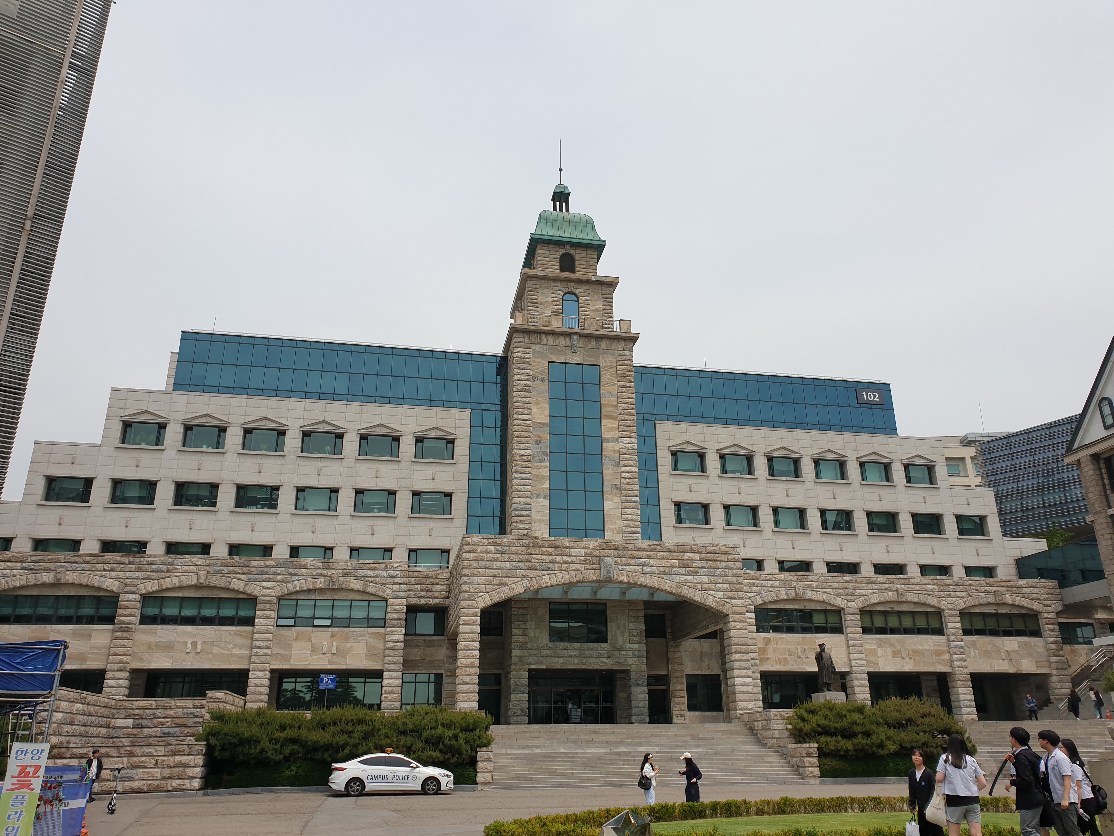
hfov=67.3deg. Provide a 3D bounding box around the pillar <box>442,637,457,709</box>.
[{"bbox_3d":[-6.175,15.691,50.017,0.940,4.700,0.750,3,-21,-10],"label":"pillar"}]

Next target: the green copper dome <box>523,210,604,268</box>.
[{"bbox_3d":[0.289,-13.121,61.903,5.400,3.550,5.400,3,-20,-11],"label":"green copper dome"}]

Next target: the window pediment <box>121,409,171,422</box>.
[{"bbox_3d":[-25.389,-0.100,51.692,2.848,0.768,0.270,3,-21,-11],"label":"window pediment"}]

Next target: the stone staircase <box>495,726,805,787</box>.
[{"bbox_3d":[3.307,14.872,37.280,13.140,2.460,6.800,3,-21,-10],"label":"stone staircase"}]

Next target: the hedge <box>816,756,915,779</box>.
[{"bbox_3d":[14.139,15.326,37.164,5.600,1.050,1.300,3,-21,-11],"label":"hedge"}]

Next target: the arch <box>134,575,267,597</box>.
[{"bbox_3d":[-19.809,9.387,46.785,6.850,1.220,0.600,3,-21,-11],"label":"arch"}]

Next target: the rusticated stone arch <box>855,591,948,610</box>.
[{"bbox_3d":[21.760,11.609,53.145,6.480,1.220,0.600,3,-20,-11],"label":"rusticated stone arch"}]

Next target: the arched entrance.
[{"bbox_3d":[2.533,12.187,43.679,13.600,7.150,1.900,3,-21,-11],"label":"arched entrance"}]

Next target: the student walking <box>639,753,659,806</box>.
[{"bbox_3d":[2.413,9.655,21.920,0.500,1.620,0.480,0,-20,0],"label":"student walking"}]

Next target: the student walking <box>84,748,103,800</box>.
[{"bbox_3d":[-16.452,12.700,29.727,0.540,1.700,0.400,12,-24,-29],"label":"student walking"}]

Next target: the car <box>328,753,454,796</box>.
[{"bbox_3d":[-6.184,13.240,31.287,4.570,1.470,1.800,3,-21,-10],"label":"car"}]

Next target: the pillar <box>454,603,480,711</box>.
[{"bbox_3d":[-4.318,11.725,40.690,1.000,5.130,0.980,3,-20,-11],"label":"pillar"}]

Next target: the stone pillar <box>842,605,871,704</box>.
[{"bbox_3d":[18.557,15.257,52.112,1.040,6.600,0.950,3,-21,-10],"label":"stone pillar"}]

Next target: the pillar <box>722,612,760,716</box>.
[{"bbox_3d":[9.367,12.735,43.159,1.000,5.200,0.980,3,-20,-11],"label":"pillar"}]

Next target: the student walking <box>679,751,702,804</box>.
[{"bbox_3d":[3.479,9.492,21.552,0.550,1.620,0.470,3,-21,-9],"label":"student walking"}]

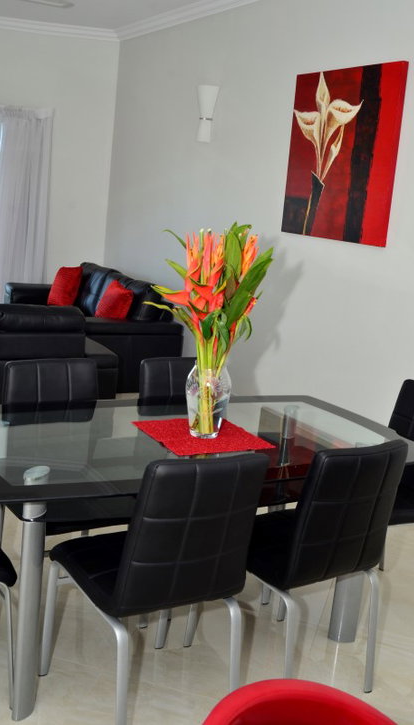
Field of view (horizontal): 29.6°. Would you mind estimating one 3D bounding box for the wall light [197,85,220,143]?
[{"bbox_3d":[0.010,-1.736,5.454,0.120,0.380,0.150,-3,16,-27],"label":"wall light"}]

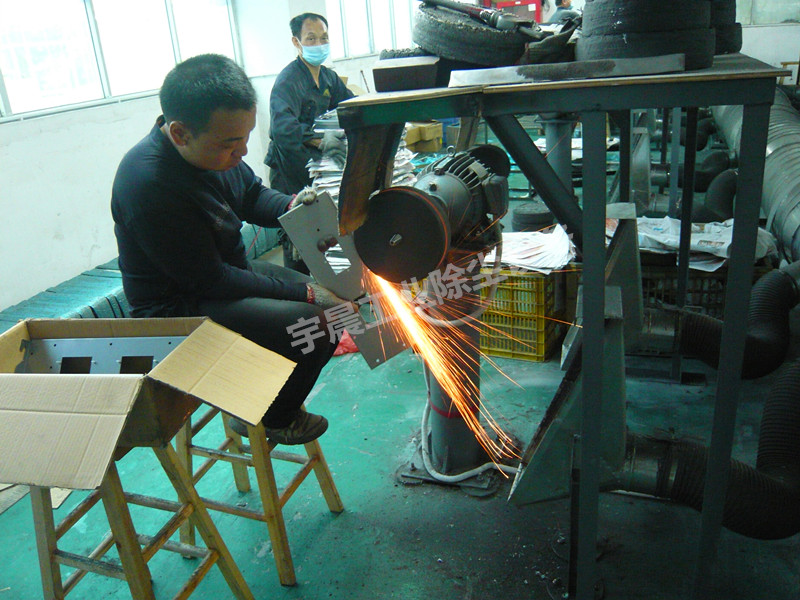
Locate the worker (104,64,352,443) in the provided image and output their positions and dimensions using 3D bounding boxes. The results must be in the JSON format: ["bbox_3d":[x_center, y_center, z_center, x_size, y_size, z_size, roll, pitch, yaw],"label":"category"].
[{"bbox_3d":[-0.470,-0.077,1.762,0.660,1.100,0.520,2,22,19],"label":"worker"}]

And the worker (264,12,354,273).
[{"bbox_3d":[-0.443,-0.662,3.415,0.430,1.600,0.520,12,28,37],"label":"worker"}]

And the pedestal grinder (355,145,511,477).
[{"bbox_3d":[0.155,0.095,2.227,0.400,1.140,0.650,4,23,23],"label":"pedestal grinder"}]

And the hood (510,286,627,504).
[{"bbox_3d":[0.531,0.305,2.018,0.370,0.670,0.250,2,23,20],"label":"hood"}]

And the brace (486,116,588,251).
[{"bbox_3d":[0.315,-0.277,1.429,0.050,0.345,0.050,-35,10,23],"label":"brace"}]

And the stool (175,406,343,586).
[{"bbox_3d":[-0.459,0.461,1.954,0.385,0.620,0.345,3,24,22],"label":"stool"}]

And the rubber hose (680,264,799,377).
[{"bbox_3d":[1.368,0.075,2.628,0.430,0.470,0.310,2,23,20],"label":"rubber hose"}]

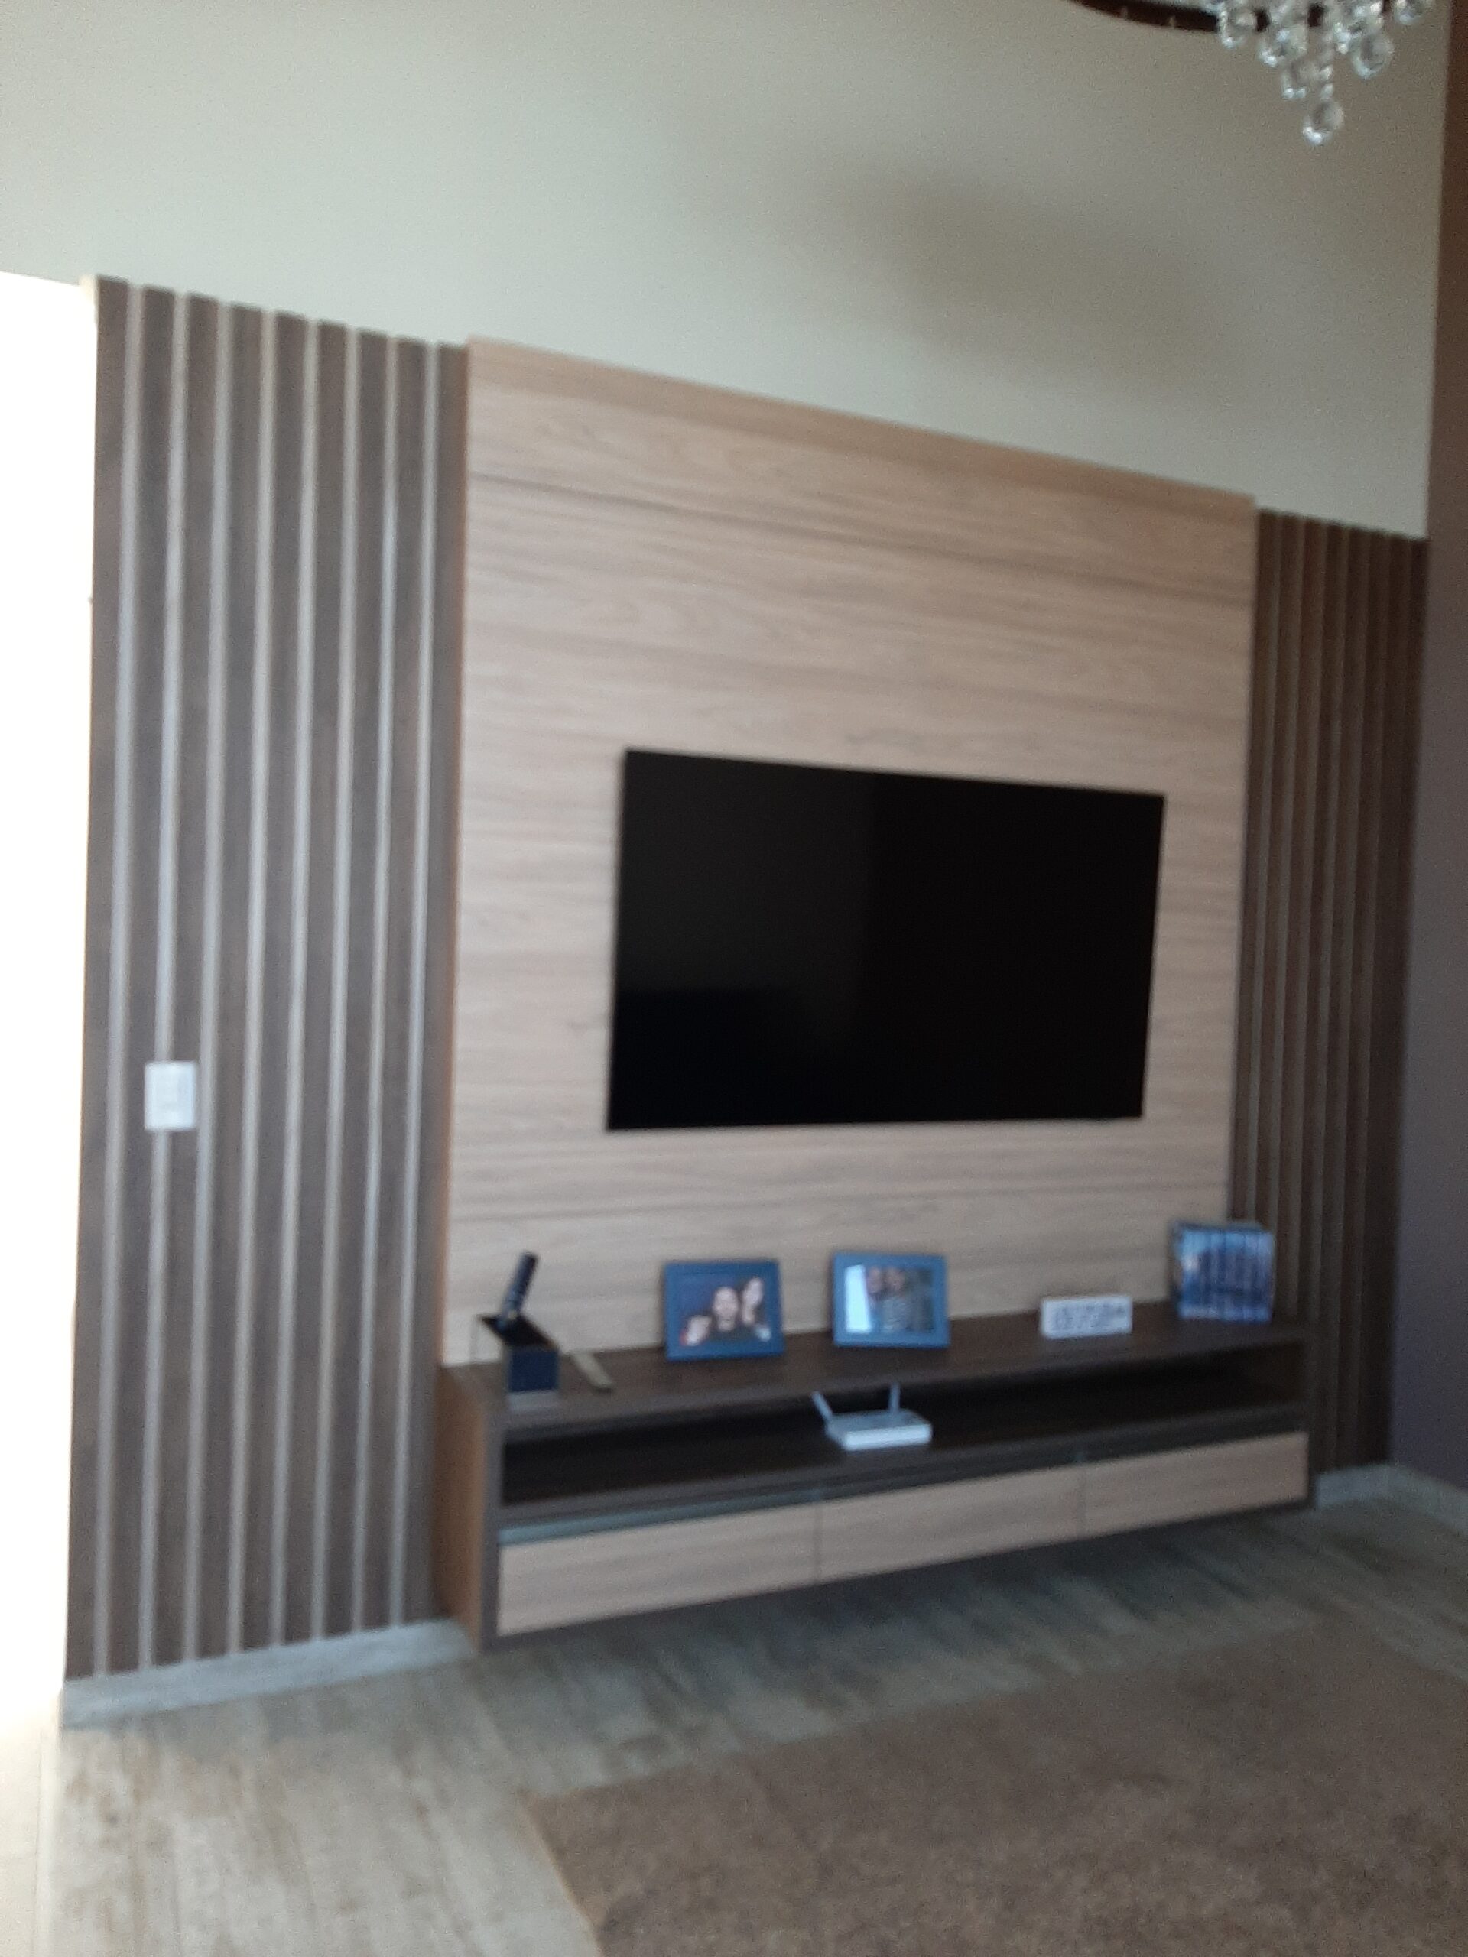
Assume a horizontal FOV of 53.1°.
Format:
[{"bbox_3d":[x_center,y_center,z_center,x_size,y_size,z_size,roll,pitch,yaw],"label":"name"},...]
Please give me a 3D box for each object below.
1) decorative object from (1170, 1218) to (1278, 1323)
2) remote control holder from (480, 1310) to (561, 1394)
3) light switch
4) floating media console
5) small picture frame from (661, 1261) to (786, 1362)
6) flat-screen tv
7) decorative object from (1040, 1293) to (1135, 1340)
[{"bbox_3d":[1.108,0.666,3.358,0.202,0.204,0.130,2,1,3],"label":"decorative object"},{"bbox_3d":[-0.381,0.667,2.614,0.085,0.088,0.175,1,1,-24],"label":"remote control holder"},{"bbox_3d":[-0.989,0.206,2.584,0.082,0.117,0.012,1,1,-24],"label":"light switch"},{"bbox_3d":[0.363,0.950,3.011,1.870,0.393,0.332,1,1,-24],"label":"floating media console"},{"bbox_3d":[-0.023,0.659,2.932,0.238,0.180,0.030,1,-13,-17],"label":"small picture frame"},{"bbox_3d":[0.353,-0.060,3.080,1.284,0.726,0.050,1,4,-24],"label":"flat-screen tv"},{"bbox_3d":[0.751,0.722,3.143,0.217,0.081,0.025,1,1,-20],"label":"decorative object"}]

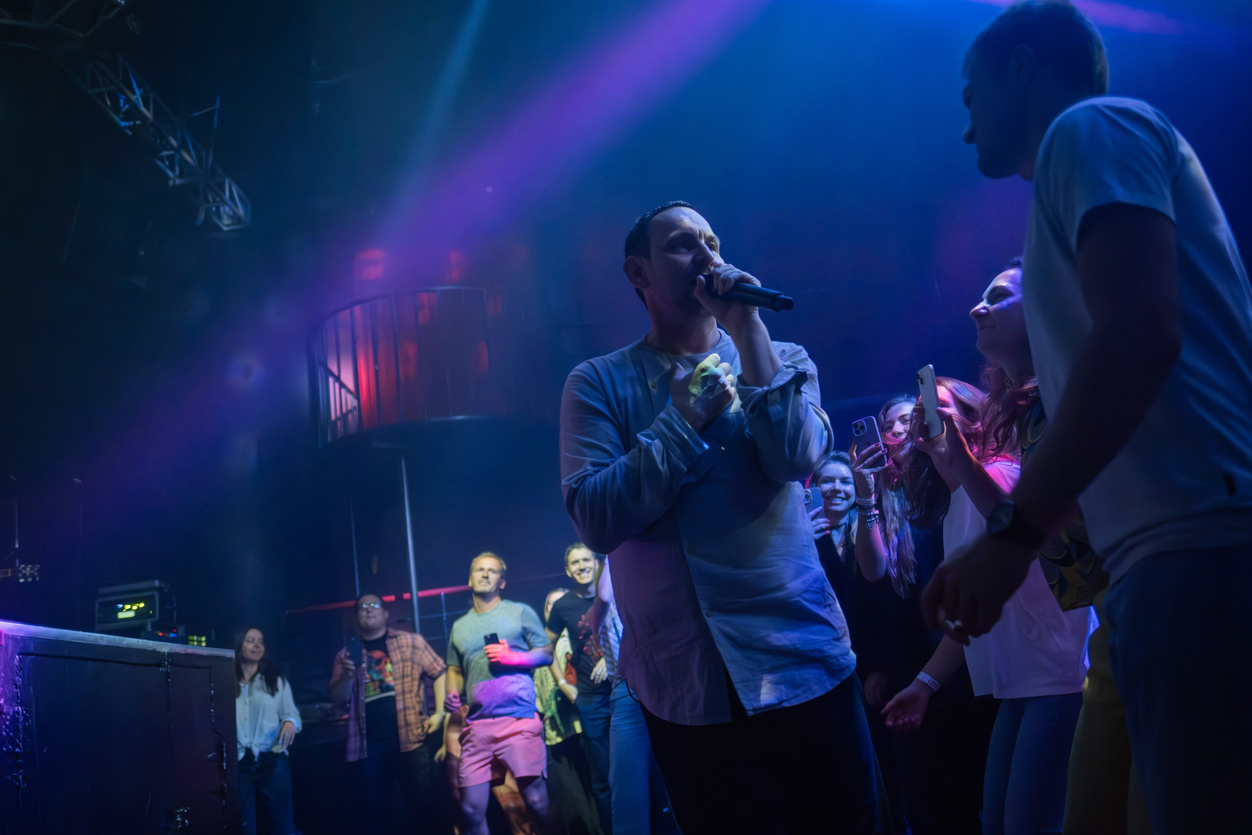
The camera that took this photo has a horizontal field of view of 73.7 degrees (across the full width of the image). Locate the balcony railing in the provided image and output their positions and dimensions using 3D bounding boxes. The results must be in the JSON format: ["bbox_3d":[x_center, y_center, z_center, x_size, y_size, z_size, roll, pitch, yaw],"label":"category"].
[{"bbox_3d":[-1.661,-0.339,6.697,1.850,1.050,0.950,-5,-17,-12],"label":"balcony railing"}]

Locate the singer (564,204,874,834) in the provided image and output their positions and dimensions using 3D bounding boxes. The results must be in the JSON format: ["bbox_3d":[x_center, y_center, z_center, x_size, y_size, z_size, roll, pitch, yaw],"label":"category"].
[{"bbox_3d":[0.189,0.408,1.346,0.540,1.780,0.460,-9,-17,1],"label":"singer"}]

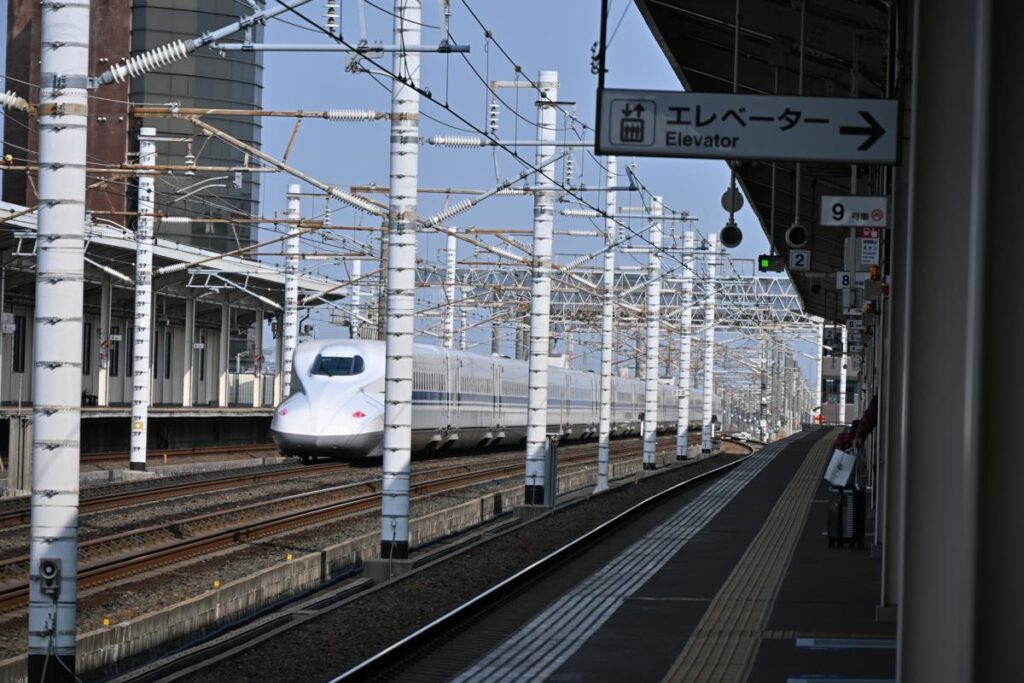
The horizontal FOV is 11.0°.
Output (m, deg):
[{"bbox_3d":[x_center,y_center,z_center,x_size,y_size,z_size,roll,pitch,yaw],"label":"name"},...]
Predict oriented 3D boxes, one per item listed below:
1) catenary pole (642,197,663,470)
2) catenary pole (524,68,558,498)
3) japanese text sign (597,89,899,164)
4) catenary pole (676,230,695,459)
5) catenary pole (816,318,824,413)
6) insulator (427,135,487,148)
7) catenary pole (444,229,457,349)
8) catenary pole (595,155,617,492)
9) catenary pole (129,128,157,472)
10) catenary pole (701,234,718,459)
[{"bbox_3d":[5.286,-0.304,199.000,0.430,10.258,0.430,2,0,4],"label":"catenary pole"},{"bbox_3d":[0.711,-1.270,125.000,0.445,10.210,0.445,2,0,4],"label":"catenary pole"},{"bbox_3d":[1.328,-1.210,30.000,1.695,0.375,0.120,2,0,4],"label":"japanese text sign"},{"bbox_3d":[7.880,0.176,240.000,0.435,10.291,0.435,2,0,4],"label":"catenary pole"},{"bbox_3d":[18.502,2.154,320.000,0.280,8.662,0.280,2,0,4],"label":"catenary pole"},{"bbox_3d":[-0.908,-3.285,87.500,0.954,0.197,0.197,2,0,4],"label":"insulator"},{"bbox_3d":[-3.119,-0.187,267.000,0.410,11.017,0.410,2,0,4],"label":"catenary pole"},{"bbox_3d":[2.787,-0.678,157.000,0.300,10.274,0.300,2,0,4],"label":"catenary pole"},{"bbox_3d":[-10.546,-1.175,152.000,0.437,9.827,0.437,2,0,4],"label":"catenary pole"},{"bbox_3d":[10.172,0.111,272.000,0.420,11.285,0.420,2,0,4],"label":"catenary pole"}]

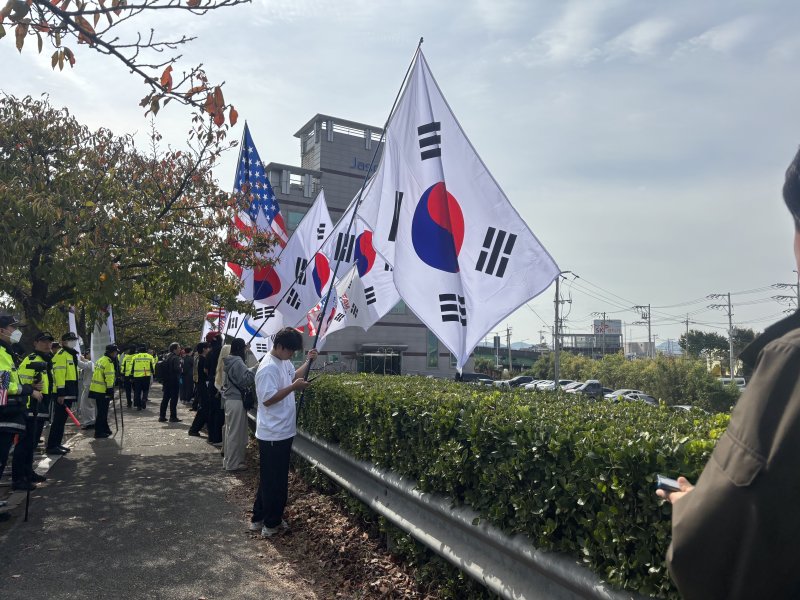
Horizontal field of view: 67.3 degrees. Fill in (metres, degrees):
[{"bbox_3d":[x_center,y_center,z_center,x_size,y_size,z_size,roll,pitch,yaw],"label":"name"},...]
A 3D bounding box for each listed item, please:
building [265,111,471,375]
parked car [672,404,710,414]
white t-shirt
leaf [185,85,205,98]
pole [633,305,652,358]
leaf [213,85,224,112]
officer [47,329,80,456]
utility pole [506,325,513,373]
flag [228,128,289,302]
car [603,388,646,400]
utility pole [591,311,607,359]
[{"bbox_3d":[-5.382,-5.083,80.118,29.560,32.020,13.000,4,-6,-30],"label":"building"},{"bbox_3d":[15.031,6.170,30.938,4.600,1.470,1.850,2,-5,-16],"label":"parked car"},{"bbox_3d":[-1.061,0.822,5.120,0.340,0.730,0.480,-2,-6,16],"label":"white t-shirt"},{"bbox_3d":[-0.785,-0.798,2.300,0.075,0.045,0.045,1,-5,0],"label":"leaf"},{"bbox_3d":[35.185,6.597,86.848,2.690,11.900,0.600,2,-5,-6],"label":"pole"},{"bbox_3d":[-0.740,-0.822,2.450,0.048,0.098,0.030,2,-6,-17],"label":"leaf"},{"bbox_3d":[-4.969,1.377,8.900,0.370,1.760,0.500,0,-5,3],"label":"officer"},{"bbox_3d":[16.136,7.804,89.657,0.300,8.000,0.300,1,-5,0],"label":"utility pole"},{"bbox_3d":[-2.134,-1.325,9.000,1.000,2.700,0.500,1,-6,-14],"label":"flag"},{"bbox_3d":[19.789,8.562,52.500,4.700,1.460,1.840,5,-6,-38],"label":"car"},{"bbox_3d":[34.263,8.050,103.355,2.590,11.880,0.600,2,-5,-6],"label":"utility pole"}]

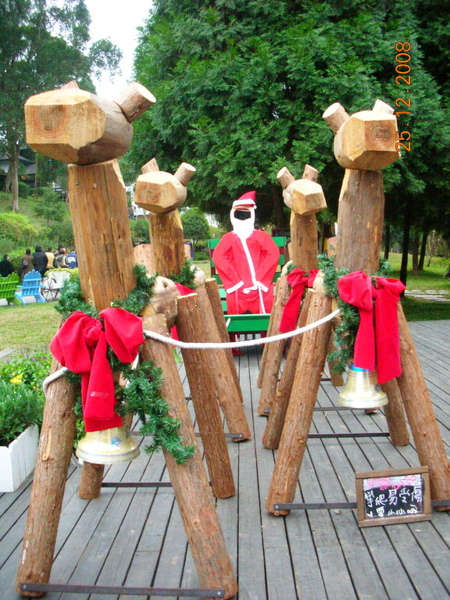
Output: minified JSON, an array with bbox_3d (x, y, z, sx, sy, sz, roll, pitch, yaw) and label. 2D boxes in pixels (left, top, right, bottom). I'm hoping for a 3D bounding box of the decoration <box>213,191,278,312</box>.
[{"bbox_3d":[0.303,-0.626,8.544,0.957,1.816,0.340,0,5,0],"label":"decoration"}]

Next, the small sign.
[{"bbox_3d":[0.877,1.023,3.173,0.400,0.280,0.040,-1,-6,-12],"label":"small sign"}]

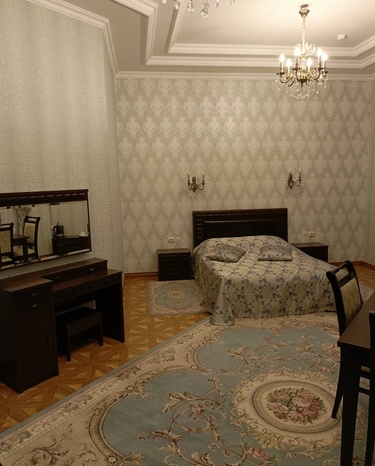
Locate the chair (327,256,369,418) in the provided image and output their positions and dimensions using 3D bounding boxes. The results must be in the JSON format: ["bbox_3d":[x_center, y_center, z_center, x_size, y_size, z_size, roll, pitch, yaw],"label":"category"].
[{"bbox_3d":[1.282,0.774,2.458,0.540,1.035,0.450,7,12,41],"label":"chair"}]

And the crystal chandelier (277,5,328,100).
[{"bbox_3d":[1.280,-1.992,4.002,0.600,0.970,0.600,-2,9,-6],"label":"crystal chandelier"}]

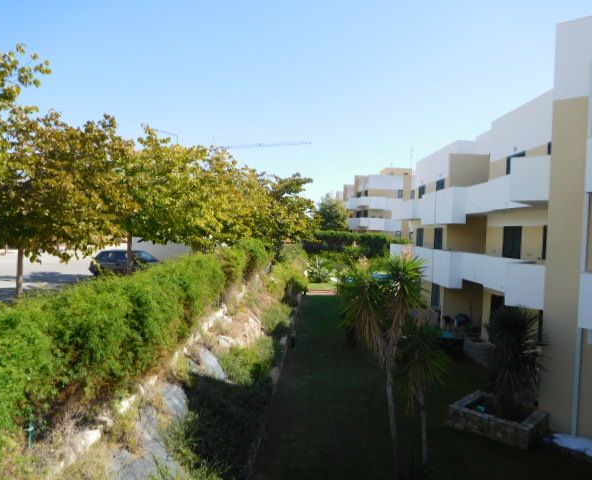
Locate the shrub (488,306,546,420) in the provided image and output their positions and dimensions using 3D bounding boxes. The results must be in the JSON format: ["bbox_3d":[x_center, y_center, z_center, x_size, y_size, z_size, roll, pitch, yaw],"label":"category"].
[{"bbox_3d":[5.197,2.901,10.944,1.300,2.600,1.300,2,1,0],"label":"shrub"}]

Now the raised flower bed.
[{"bbox_3d":[4.841,4.233,11.002,1.767,0.429,1.624,3,1,44],"label":"raised flower bed"}]

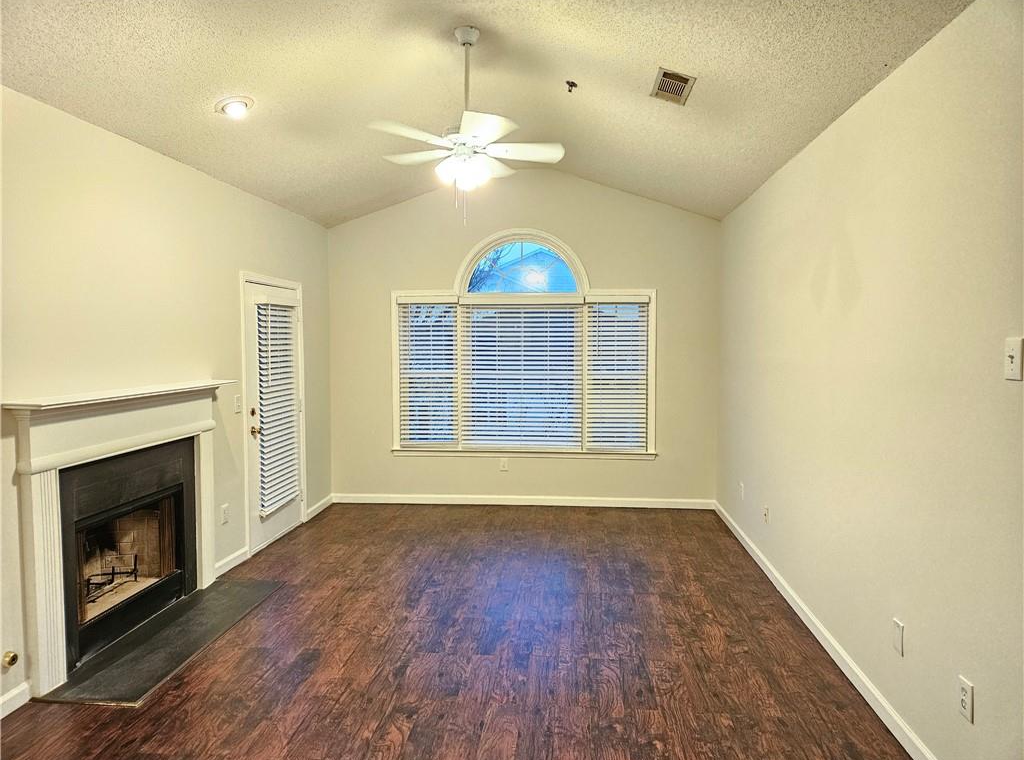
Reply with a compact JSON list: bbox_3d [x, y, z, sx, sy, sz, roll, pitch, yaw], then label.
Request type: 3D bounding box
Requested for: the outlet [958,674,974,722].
[{"bbox_3d":[1.456,1.025,2.182,0.008,0.117,0.072,0,3,6],"label":"outlet"}]

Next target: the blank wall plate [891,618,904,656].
[{"bbox_3d":[1.532,1.020,2.703,0.007,0.122,0.078,0,3,6],"label":"blank wall plate"}]

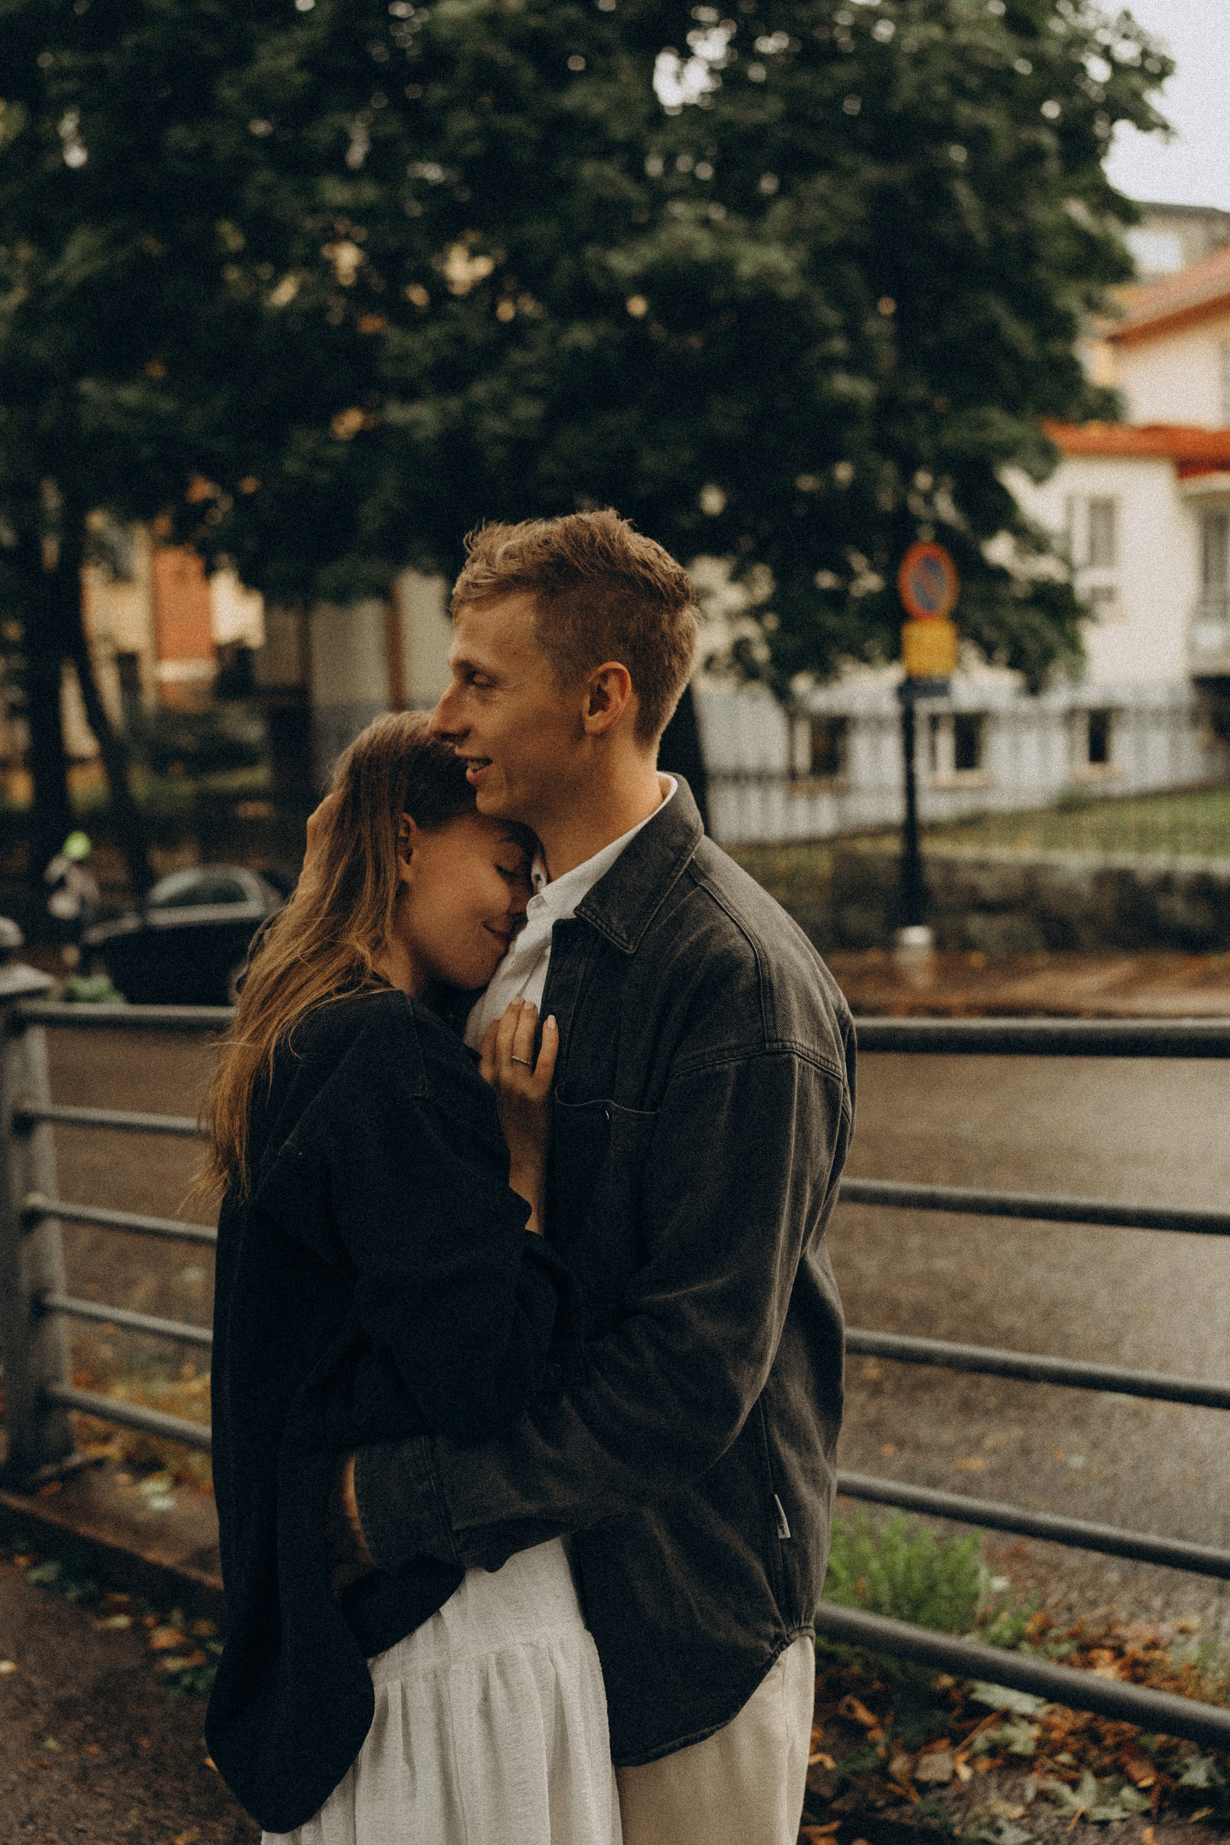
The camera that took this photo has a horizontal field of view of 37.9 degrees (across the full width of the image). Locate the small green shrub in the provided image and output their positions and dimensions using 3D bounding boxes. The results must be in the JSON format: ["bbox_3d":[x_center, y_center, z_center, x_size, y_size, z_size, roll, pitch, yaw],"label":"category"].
[{"bbox_3d":[0.458,1.086,3.000,0.290,0.210,0.270,2,5,41],"label":"small green shrub"}]

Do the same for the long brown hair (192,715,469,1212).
[{"bbox_3d":[-0.228,0.025,1.490,0.205,0.390,0.200,10,4,8],"label":"long brown hair"}]

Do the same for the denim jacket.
[{"bbox_3d":[-0.025,0.271,1.530,0.430,0.780,0.520,-3,4,-25],"label":"denim jacket"}]

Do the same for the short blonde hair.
[{"bbox_3d":[-0.034,-0.248,1.500,0.200,0.190,0.170,-2,4,-10],"label":"short blonde hair"}]

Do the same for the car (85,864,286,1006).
[{"bbox_3d":[-3.537,0.148,17.600,4.300,1.450,1.780,-2,3,41],"label":"car"}]

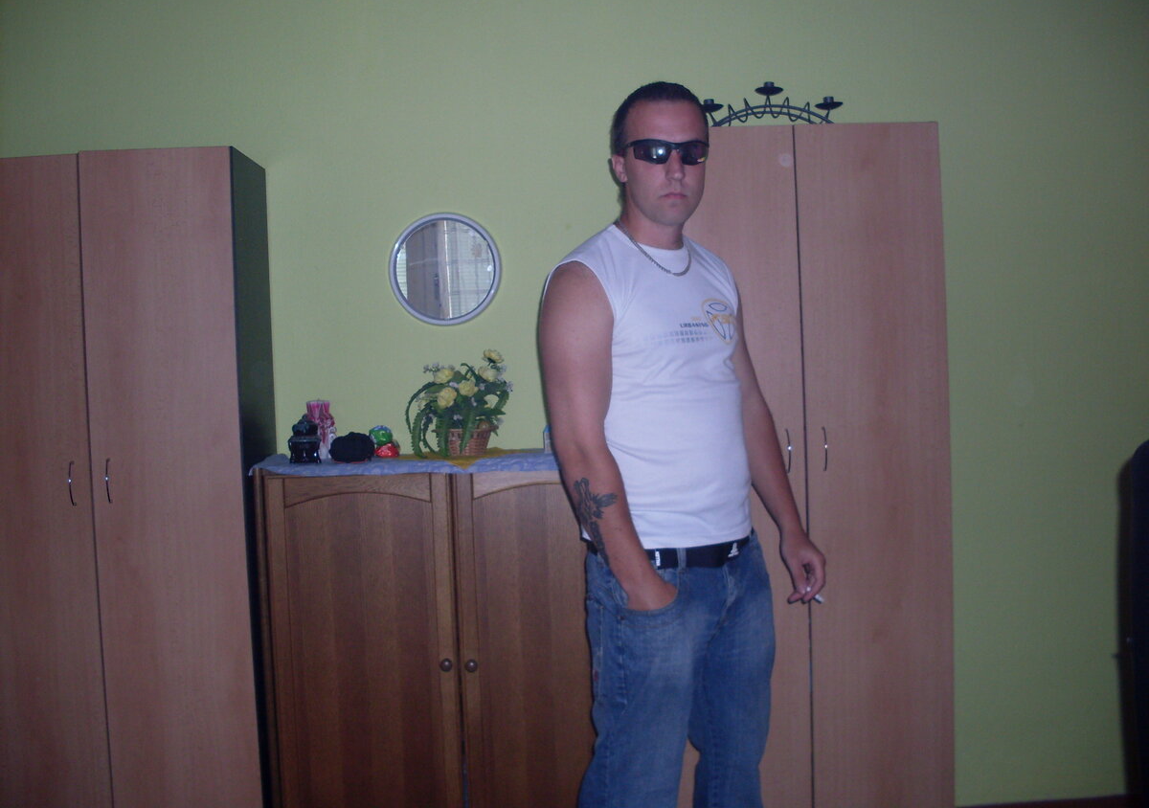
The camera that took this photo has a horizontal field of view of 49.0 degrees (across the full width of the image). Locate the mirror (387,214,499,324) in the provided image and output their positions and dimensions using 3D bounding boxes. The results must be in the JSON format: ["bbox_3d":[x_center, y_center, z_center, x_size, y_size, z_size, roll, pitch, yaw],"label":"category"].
[{"bbox_3d":[-0.355,-0.372,3.467,0.305,0.307,0.025,-2,2,-1],"label":"mirror"}]

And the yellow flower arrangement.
[{"bbox_3d":[-0.311,-0.001,3.375,0.280,0.286,0.220,-2,2,-1],"label":"yellow flower arrangement"}]

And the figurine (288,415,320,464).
[{"bbox_3d":[-0.718,0.092,3.347,0.084,0.128,0.075,-2,2,-1],"label":"figurine"}]

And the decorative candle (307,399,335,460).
[{"bbox_3d":[-0.712,0.076,3.526,0.084,0.167,0.084,-2,3,-2],"label":"decorative candle"}]

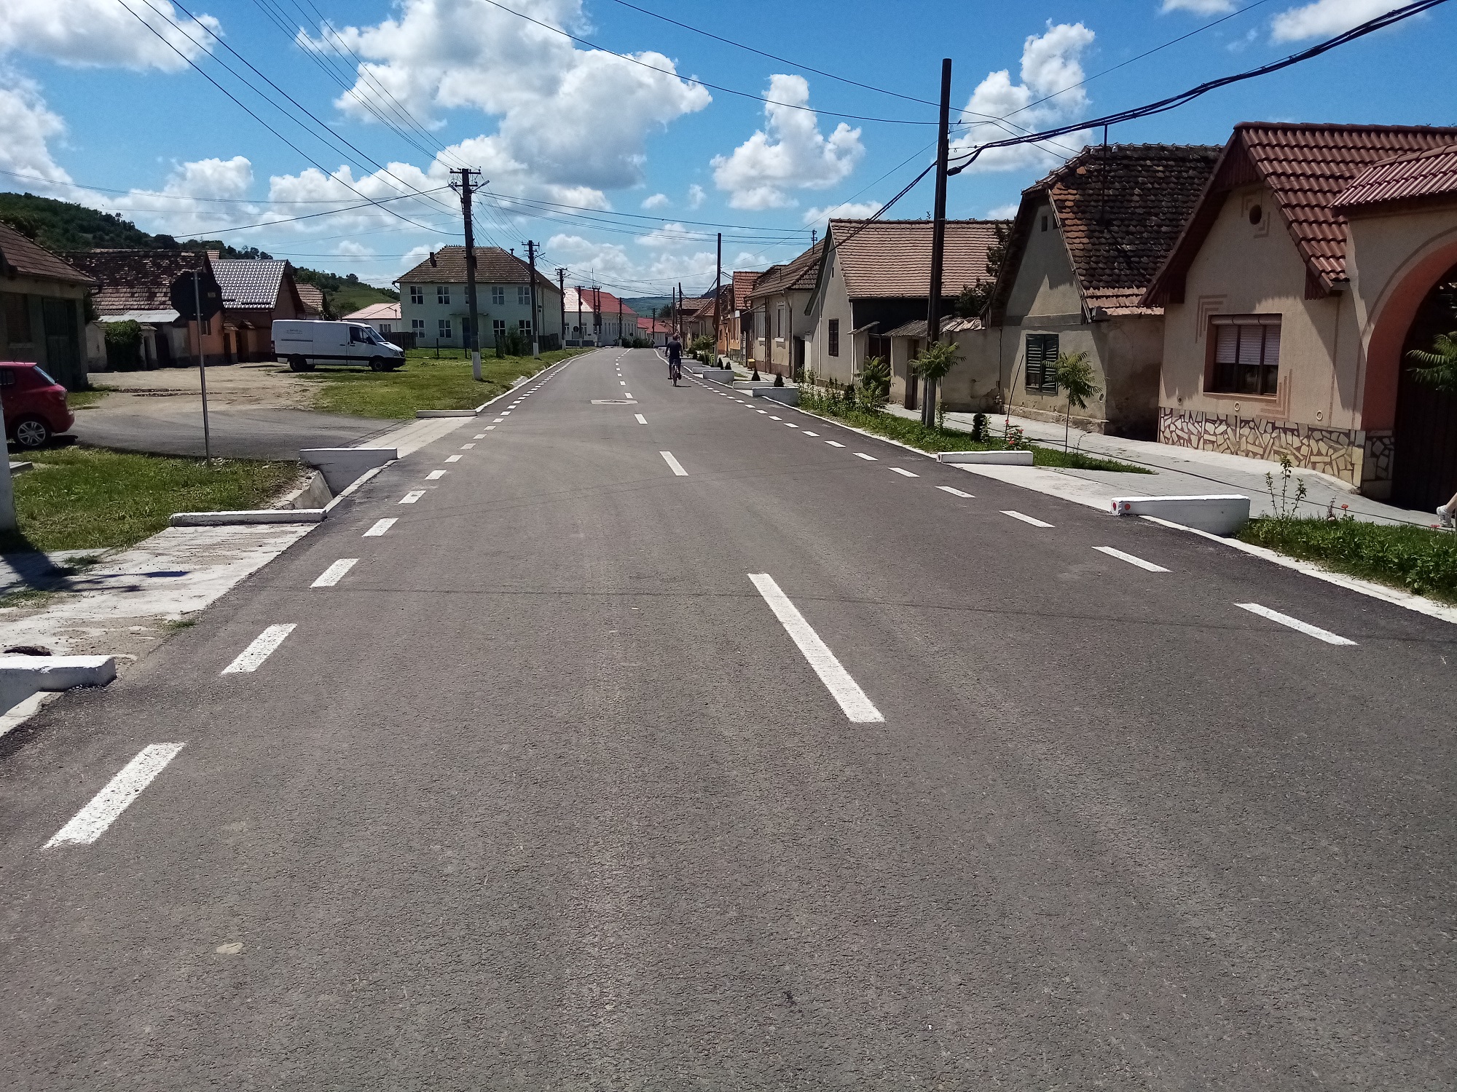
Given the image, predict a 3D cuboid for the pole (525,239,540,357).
[{"bbox_3d":[-13.784,-17.531,77.618,1.000,8.250,0.350,-1,11,-6],"label":"pole"}]

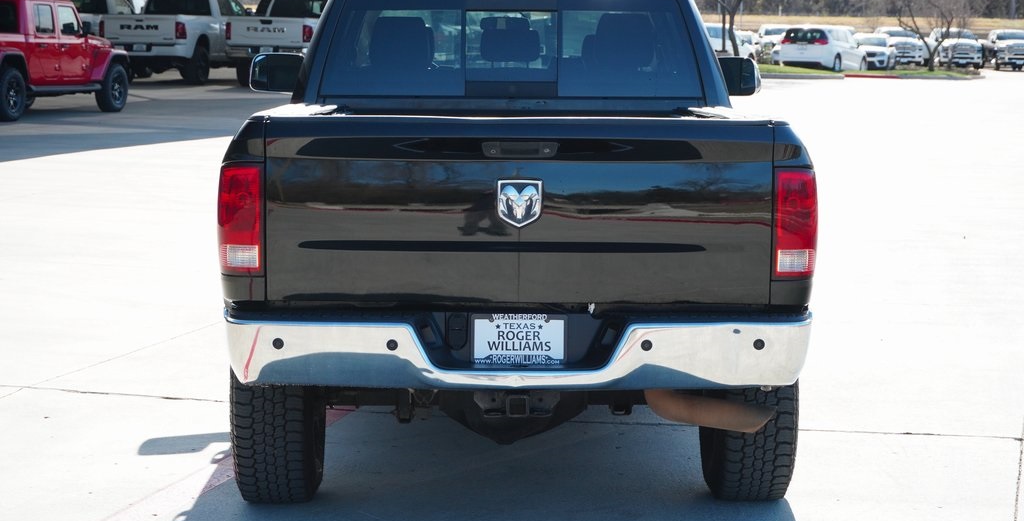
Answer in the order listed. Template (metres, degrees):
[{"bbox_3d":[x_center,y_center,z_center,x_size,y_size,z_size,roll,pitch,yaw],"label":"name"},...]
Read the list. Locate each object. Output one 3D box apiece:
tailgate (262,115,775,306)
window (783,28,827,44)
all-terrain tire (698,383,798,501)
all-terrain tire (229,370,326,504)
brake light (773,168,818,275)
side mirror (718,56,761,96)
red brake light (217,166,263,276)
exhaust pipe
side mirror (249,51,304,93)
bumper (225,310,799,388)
[{"bbox_3d":[0.022,-0.172,6.922,1.680,0.625,0.100,0,7,-1],"label":"tailgate"},{"bbox_3d":[11.034,-8.429,78.000,1.500,0.550,0.250,4,8,27],"label":"window"},{"bbox_3d":[0.912,0.486,8.023,0.300,0.850,0.850,0,7,-1],"label":"all-terrain tire"},{"bbox_3d":[-0.855,0.481,7.755,0.290,0.850,0.850,0,7,-1],"label":"all-terrain tire"},{"bbox_3d":[0.940,-0.128,6.966,0.148,0.365,0.160,0,7,-1],"label":"brake light"},{"bbox_3d":[1.121,-0.946,10.650,0.310,0.215,0.200,0,7,-1],"label":"side mirror"},{"bbox_3d":[-0.869,-0.141,6.759,0.165,0.370,0.200,0,7,-1],"label":"red brake light"},{"bbox_3d":[0.687,0.522,7.218,0.460,0.145,0.200,3,7,20],"label":"exhaust pipe"},{"bbox_3d":[-1.199,-0.964,10.674,0.310,0.215,0.190,0,7,-1],"label":"side mirror"},{"bbox_3d":[0.018,0.269,6.725,1.920,0.228,0.380,0,7,-1],"label":"bumper"}]

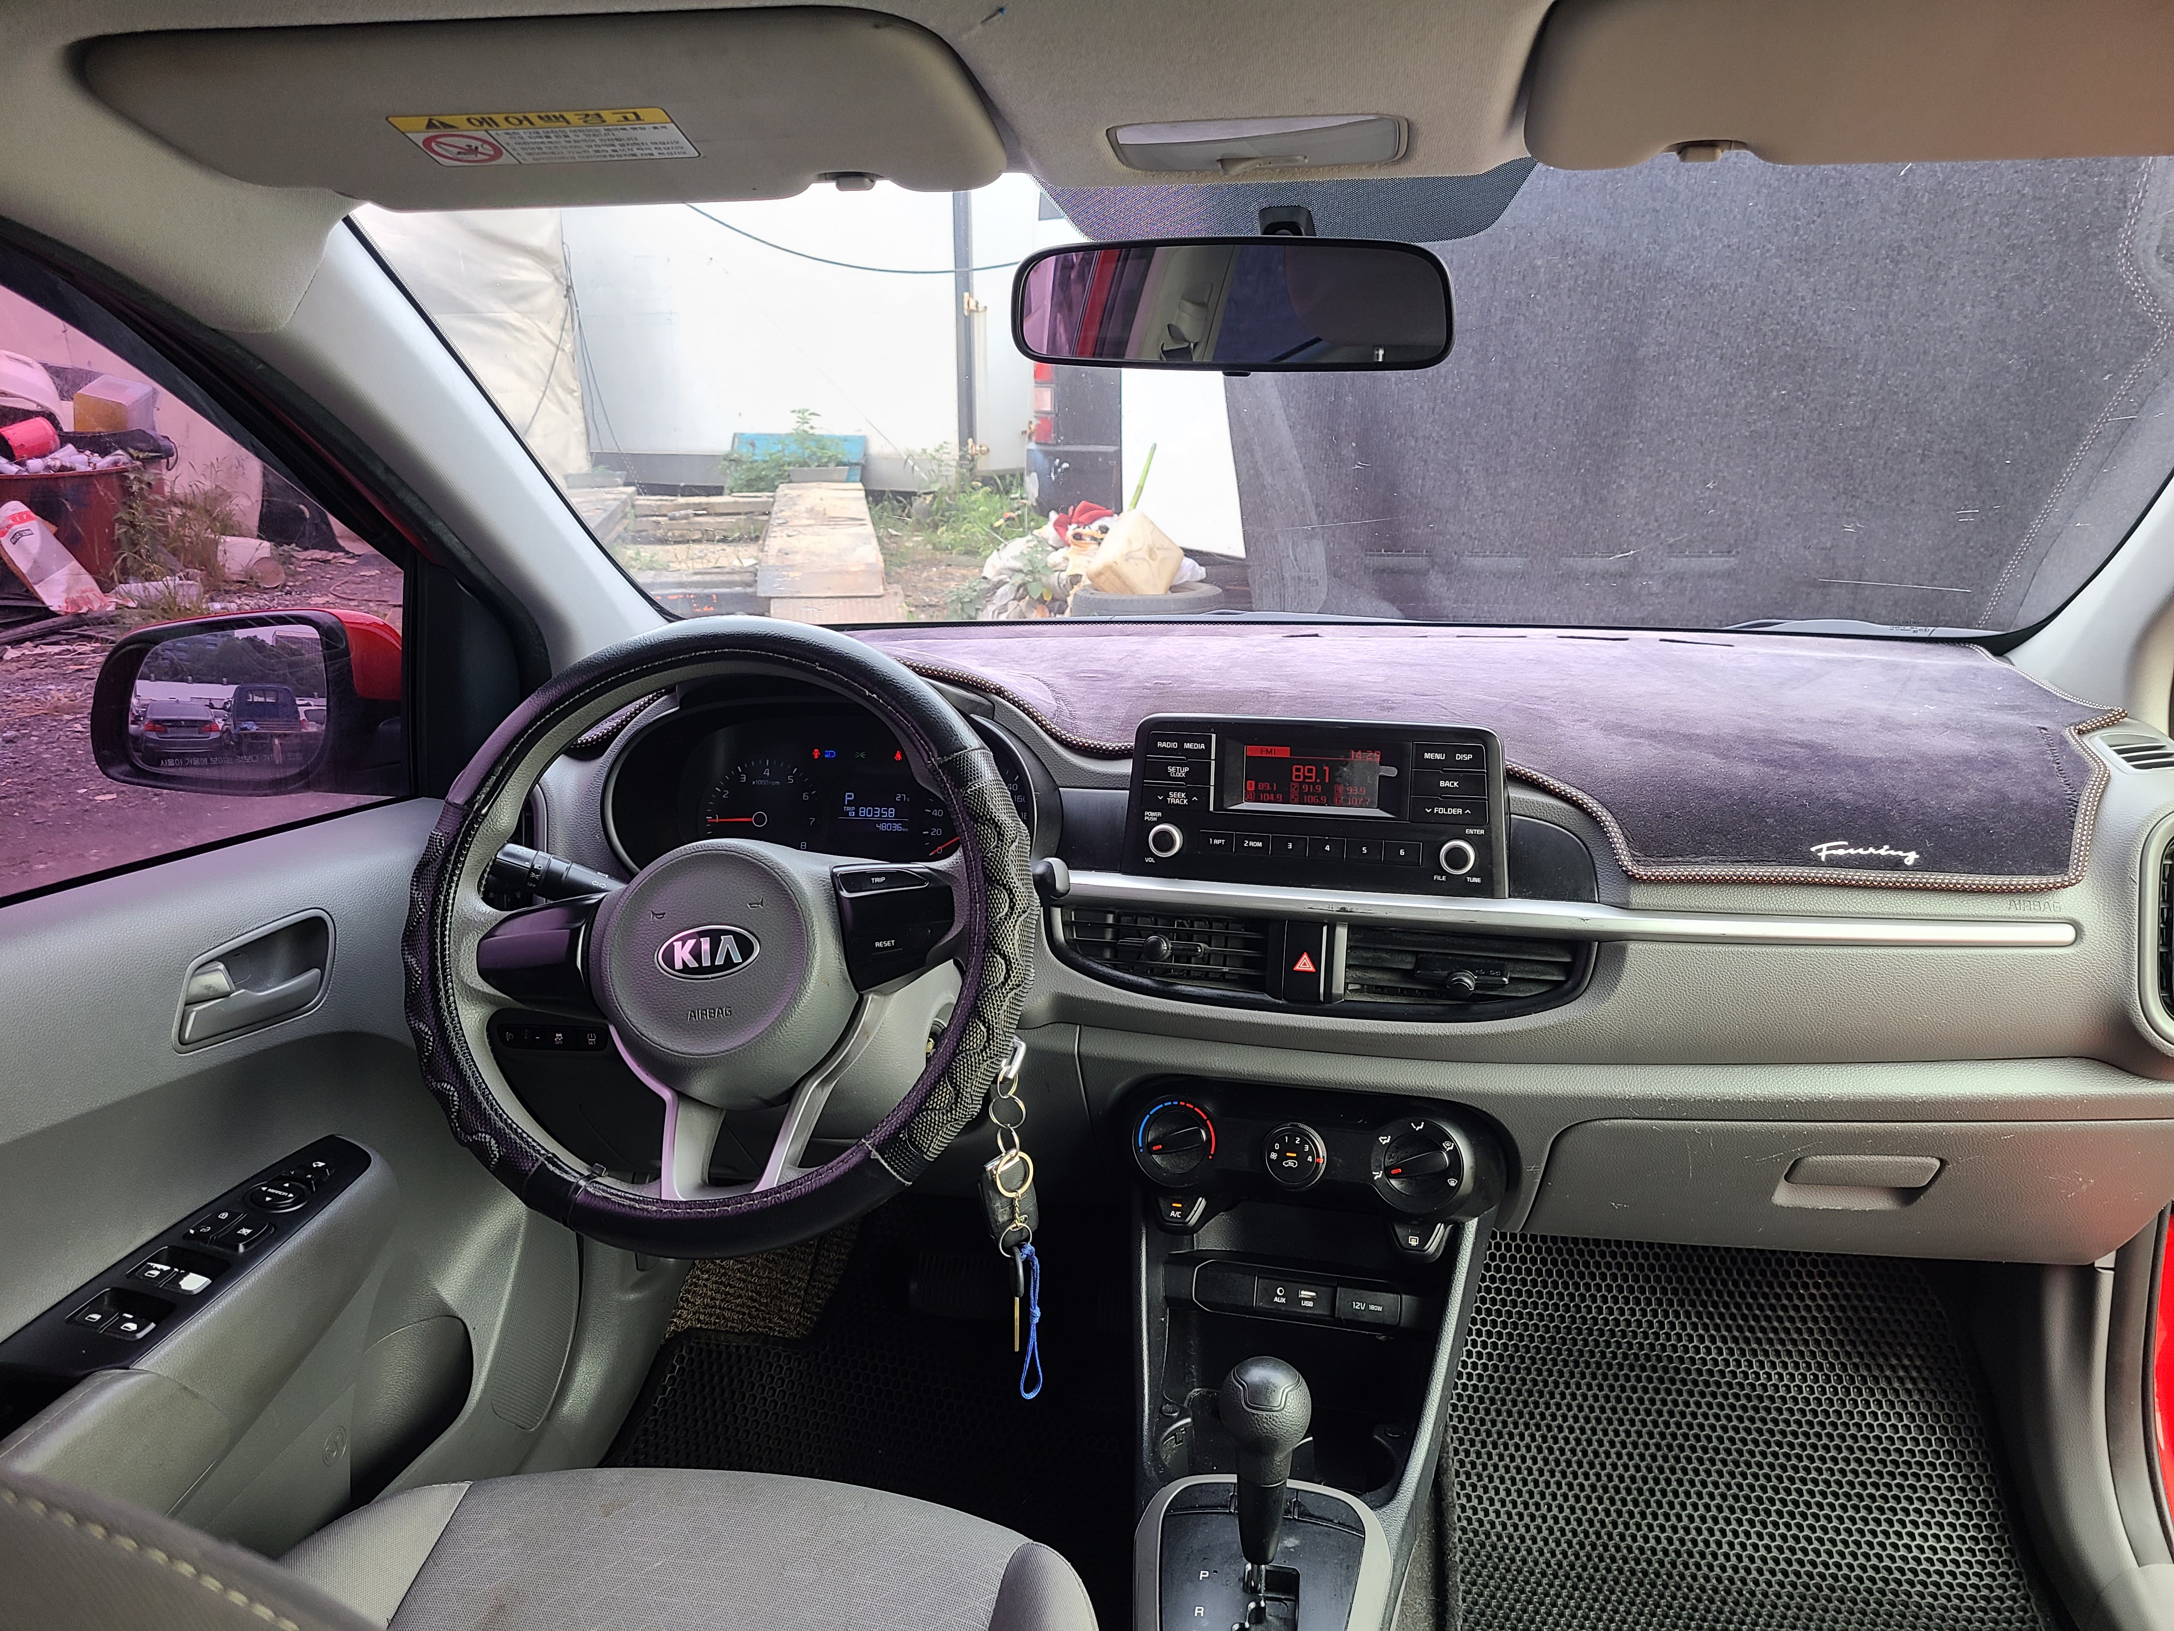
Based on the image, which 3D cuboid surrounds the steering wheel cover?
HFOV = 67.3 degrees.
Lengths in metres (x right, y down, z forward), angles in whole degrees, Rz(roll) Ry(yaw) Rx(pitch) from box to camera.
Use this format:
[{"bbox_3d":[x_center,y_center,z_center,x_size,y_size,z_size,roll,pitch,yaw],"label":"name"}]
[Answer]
[{"bbox_3d":[-0.221,0.065,0.974,0.386,0.386,0.048,1,-14,8],"label":"steering wheel cover"}]

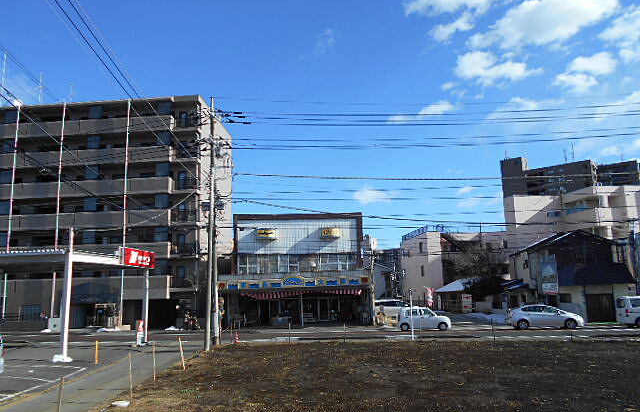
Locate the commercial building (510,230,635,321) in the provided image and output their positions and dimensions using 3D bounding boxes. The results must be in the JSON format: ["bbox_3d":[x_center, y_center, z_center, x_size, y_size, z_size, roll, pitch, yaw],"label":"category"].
[{"bbox_3d":[18.644,5.307,36.446,7.000,6.500,5.800,-2,-9,5],"label":"commercial building"}]

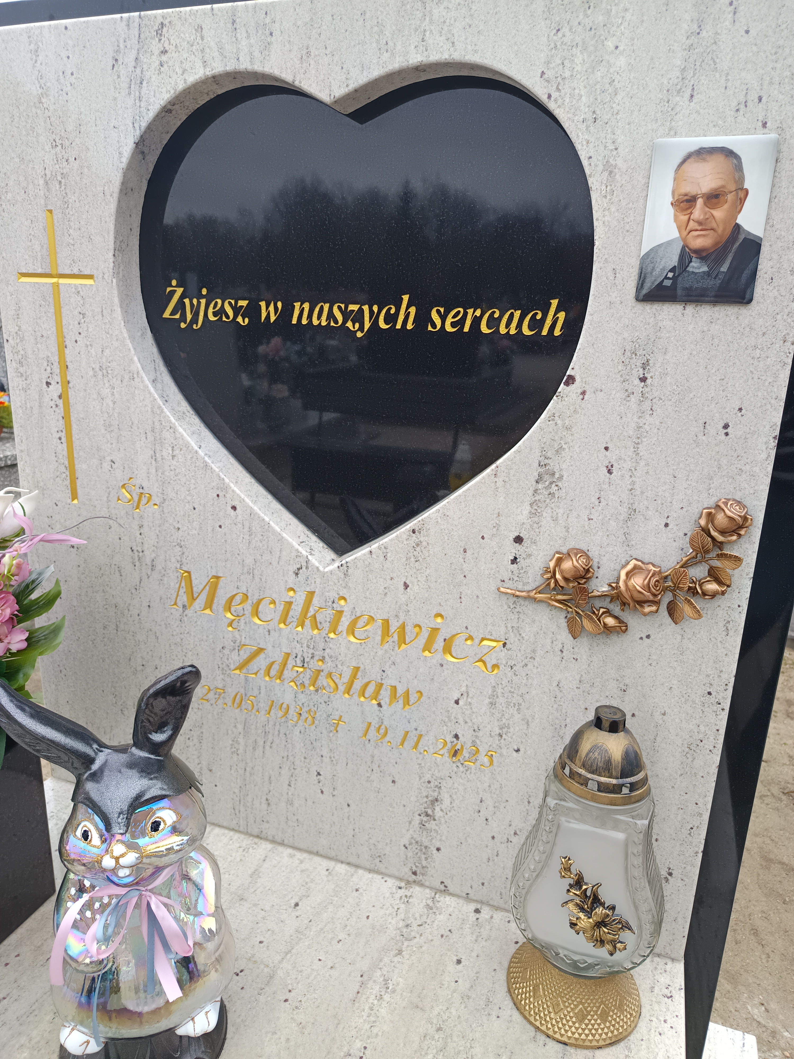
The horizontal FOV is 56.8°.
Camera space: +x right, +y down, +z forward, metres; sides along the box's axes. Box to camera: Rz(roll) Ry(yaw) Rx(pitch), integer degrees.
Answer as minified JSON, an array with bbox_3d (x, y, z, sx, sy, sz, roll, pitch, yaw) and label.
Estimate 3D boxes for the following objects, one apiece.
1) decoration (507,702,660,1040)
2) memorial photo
[{"bbox_3d":[0.216,0.369,0.823,0.168,0.367,0.155,8,17,21],"label":"decoration"},{"bbox_3d":[0.295,-0.296,0.707,0.110,0.150,0.010,8,17,18],"label":"memorial photo"}]

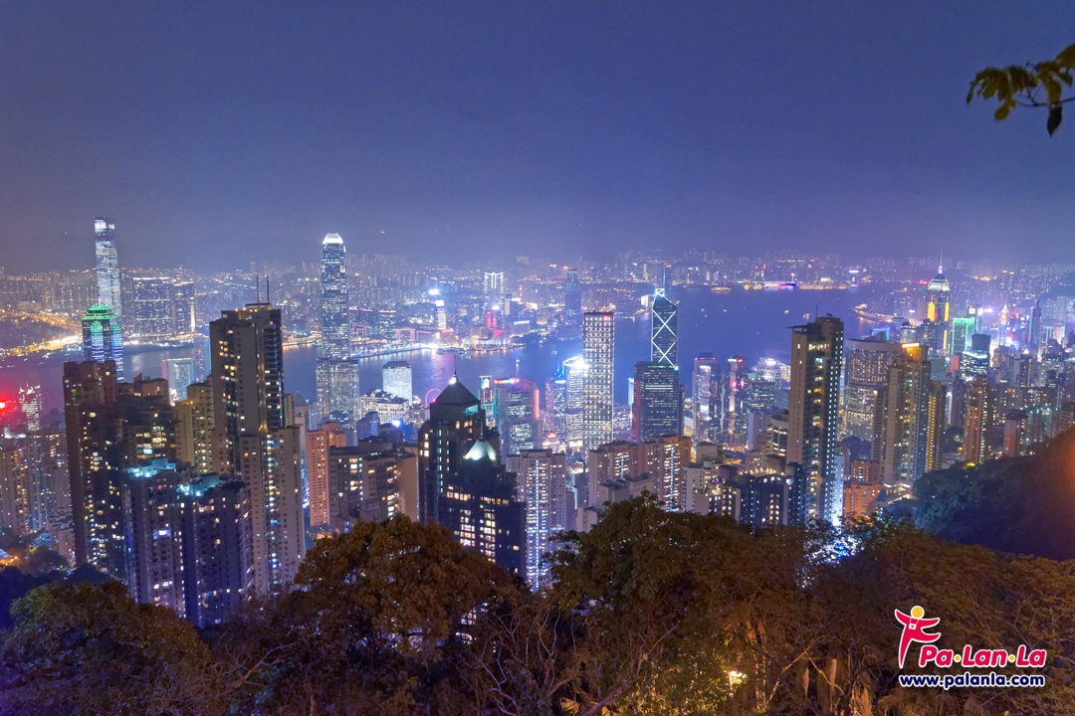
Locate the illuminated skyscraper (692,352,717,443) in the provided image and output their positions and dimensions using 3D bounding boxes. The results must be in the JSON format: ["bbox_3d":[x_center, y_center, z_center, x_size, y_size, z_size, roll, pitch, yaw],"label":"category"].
[{"bbox_3d":[317.440,88.980,1520.330,38.000,187.000,38.000,2,9,14],"label":"illuminated skyscraper"}]

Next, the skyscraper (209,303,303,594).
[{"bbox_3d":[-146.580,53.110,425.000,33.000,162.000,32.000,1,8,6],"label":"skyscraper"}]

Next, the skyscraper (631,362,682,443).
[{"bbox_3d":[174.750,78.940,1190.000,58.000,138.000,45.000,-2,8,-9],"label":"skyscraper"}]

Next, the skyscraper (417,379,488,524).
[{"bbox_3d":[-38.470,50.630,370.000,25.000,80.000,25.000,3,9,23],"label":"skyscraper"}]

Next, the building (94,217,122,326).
[{"bbox_3d":[-1690.200,-305.050,3184.560,62.000,480.000,62.000,0,8,3],"label":"building"}]

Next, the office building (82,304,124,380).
[{"bbox_3d":[-698.970,59.060,1315.020,53.000,294.000,53.000,-2,8,-10],"label":"office building"}]

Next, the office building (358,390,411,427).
[{"bbox_3d":[-239.210,88.770,1265.000,64.000,66.000,45.000,2,9,16],"label":"office building"}]

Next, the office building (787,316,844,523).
[{"bbox_3d":[163.570,43.810,475.160,31.000,131.000,15.000,-5,10,-33],"label":"office building"}]

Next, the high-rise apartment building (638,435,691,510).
[{"bbox_3d":[111.420,112.550,710.000,33.000,82.000,33.000,-6,10,-34],"label":"high-rise apartment building"}]

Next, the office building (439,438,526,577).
[{"bbox_3d":[-24.120,87.700,357.330,31.000,108.000,27.000,4,9,29],"label":"office building"}]

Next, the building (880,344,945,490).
[{"bbox_3d":[290.080,49.010,625.000,32.000,114.000,32.000,-7,11,-38],"label":"building"}]

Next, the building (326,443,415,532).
[{"bbox_3d":[-88.660,82.670,432.280,43.000,80.000,28.000,-2,9,-15],"label":"building"}]

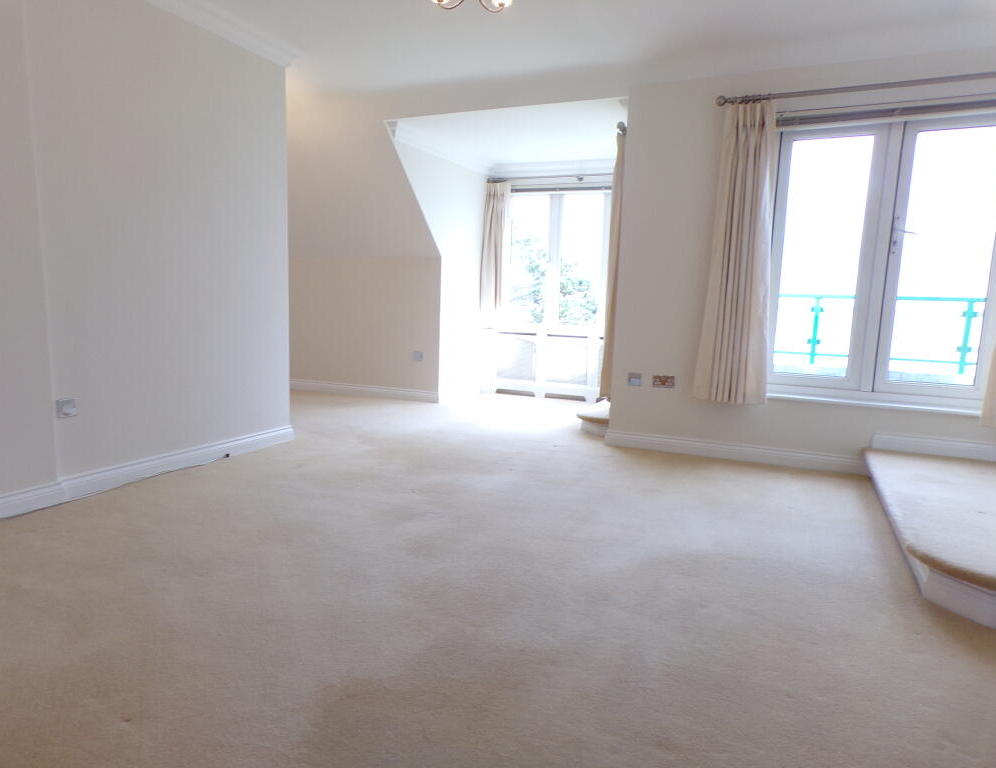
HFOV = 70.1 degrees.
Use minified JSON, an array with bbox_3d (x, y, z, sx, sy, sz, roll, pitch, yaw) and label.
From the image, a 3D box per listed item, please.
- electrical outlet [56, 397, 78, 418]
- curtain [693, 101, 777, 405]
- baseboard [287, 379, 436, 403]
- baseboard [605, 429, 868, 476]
[{"bbox_3d":[-2.002,0.114,3.298,0.021,0.087,0.097,5,8,24],"label":"electrical outlet"},{"bbox_3d":[1.456,-0.768,4.292,0.417,1.766,0.154,5,8,24],"label":"curtain"},{"bbox_3d":[-1.313,0.065,6.766,1.705,0.098,0.021,5,8,24],"label":"baseboard"},{"bbox_3d":[1.467,0.431,4.538,1.566,0.099,0.021,5,8,24],"label":"baseboard"}]

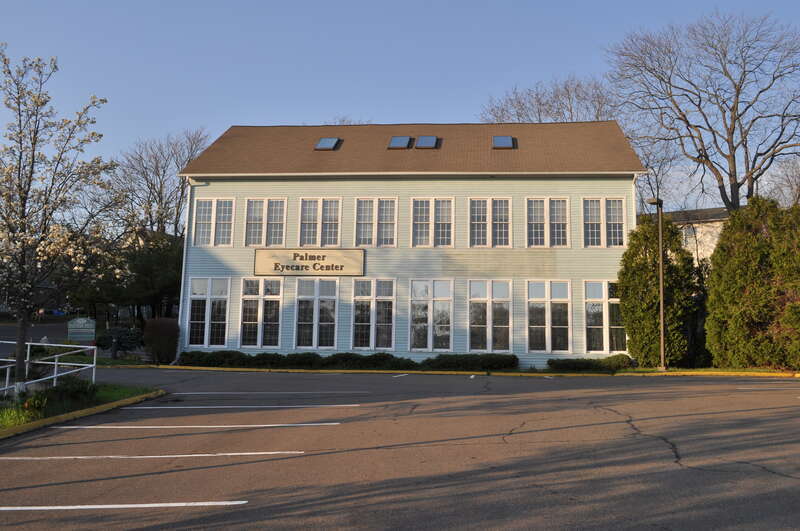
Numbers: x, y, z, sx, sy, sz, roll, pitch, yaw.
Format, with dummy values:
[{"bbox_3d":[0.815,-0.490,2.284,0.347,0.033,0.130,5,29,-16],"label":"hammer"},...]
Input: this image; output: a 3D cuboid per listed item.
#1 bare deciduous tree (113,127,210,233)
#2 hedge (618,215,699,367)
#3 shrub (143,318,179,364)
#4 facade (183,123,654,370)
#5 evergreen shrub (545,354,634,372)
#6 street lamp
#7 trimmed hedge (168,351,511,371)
[{"bbox_3d":[-16.131,-1.354,48.536,7.380,16.104,6.500,0,-9,6],"label":"bare deciduous tree"},{"bbox_3d":[8.719,0.825,24.848,2.566,5.228,2.400,0,-9,6],"label":"hedge"},{"bbox_3d":[-8.969,2.856,27.468,1.361,1.735,1.300,0,-9,6],"label":"shrub"},{"bbox_3d":[0.690,-0.962,32.142,17.366,10.989,10.774,0,-9,6],"label":"facade"},{"bbox_3d":[6.507,3.331,25.157,2.900,0.512,0.950,0,-9,6],"label":"evergreen shrub"},{"bbox_3d":[8.342,0.532,23.710,0.512,5.644,0.400,0,-9,6],"label":"street lamp"},{"bbox_3d":[-1.965,3.365,25.973,12.205,0.598,0.950,0,-9,6],"label":"trimmed hedge"}]

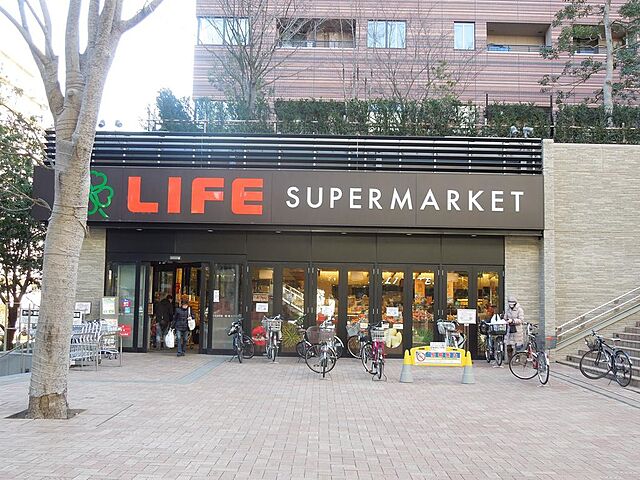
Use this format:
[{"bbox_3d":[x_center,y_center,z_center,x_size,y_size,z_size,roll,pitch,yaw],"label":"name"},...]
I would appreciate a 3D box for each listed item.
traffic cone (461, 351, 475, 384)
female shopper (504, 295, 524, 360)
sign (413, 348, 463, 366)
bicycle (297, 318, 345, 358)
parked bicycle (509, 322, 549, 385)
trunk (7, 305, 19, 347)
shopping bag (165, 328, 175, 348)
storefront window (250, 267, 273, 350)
[{"bbox_3d":[2.823,2.399,13.634,0.270,0.620,0.270,1,-5,0],"label":"traffic cone"},{"bbox_3d":[5.065,2.322,18.780,0.520,1.680,0.420,-3,-6,37],"label":"female shopper"},{"bbox_3d":[2.357,2.342,14.345,0.990,0.370,0.070,1,-5,0],"label":"sign"},{"bbox_3d":[0.011,2.530,18.606,1.680,1.080,0.550,5,-6,-40],"label":"bicycle"},{"bbox_3d":[4.096,2.222,14.172,0.580,1.100,1.700,1,-5,-4],"label":"parked bicycle"},{"bbox_3d":[-9.971,2.805,23.381,0.340,1.500,0.340,1,-5,0],"label":"trunk"},{"bbox_3d":[-3.920,2.541,18.751,0.260,0.500,0.200,1,-5,0],"label":"shopping bag"},{"bbox_3d":[-1.650,1.977,20.512,0.650,2.450,0.070,1,-5,0],"label":"storefront window"}]

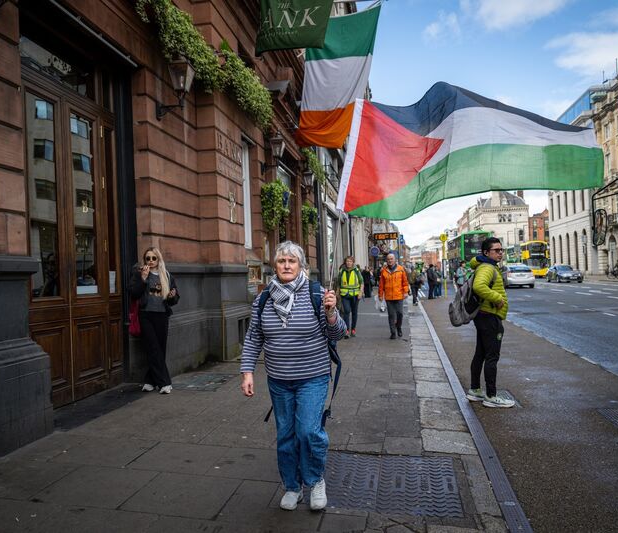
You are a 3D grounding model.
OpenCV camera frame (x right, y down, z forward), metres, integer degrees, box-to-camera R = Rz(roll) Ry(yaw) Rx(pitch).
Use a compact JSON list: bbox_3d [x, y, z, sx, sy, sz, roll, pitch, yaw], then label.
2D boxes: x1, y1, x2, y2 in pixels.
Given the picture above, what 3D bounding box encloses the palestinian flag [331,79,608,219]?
[{"bbox_3d":[0.885,-0.690,3.120,1.470,0.800,0.380,-2,-1,12],"label":"palestinian flag"}]

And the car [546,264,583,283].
[{"bbox_3d":[21.300,0.590,44.800,1.800,1.460,4.450,-2,-1,9],"label":"car"}]

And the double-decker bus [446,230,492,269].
[{"bbox_3d":[13.971,-0.420,46.401,2.550,4.300,11.000,-3,-1,10],"label":"double-decker bus"}]

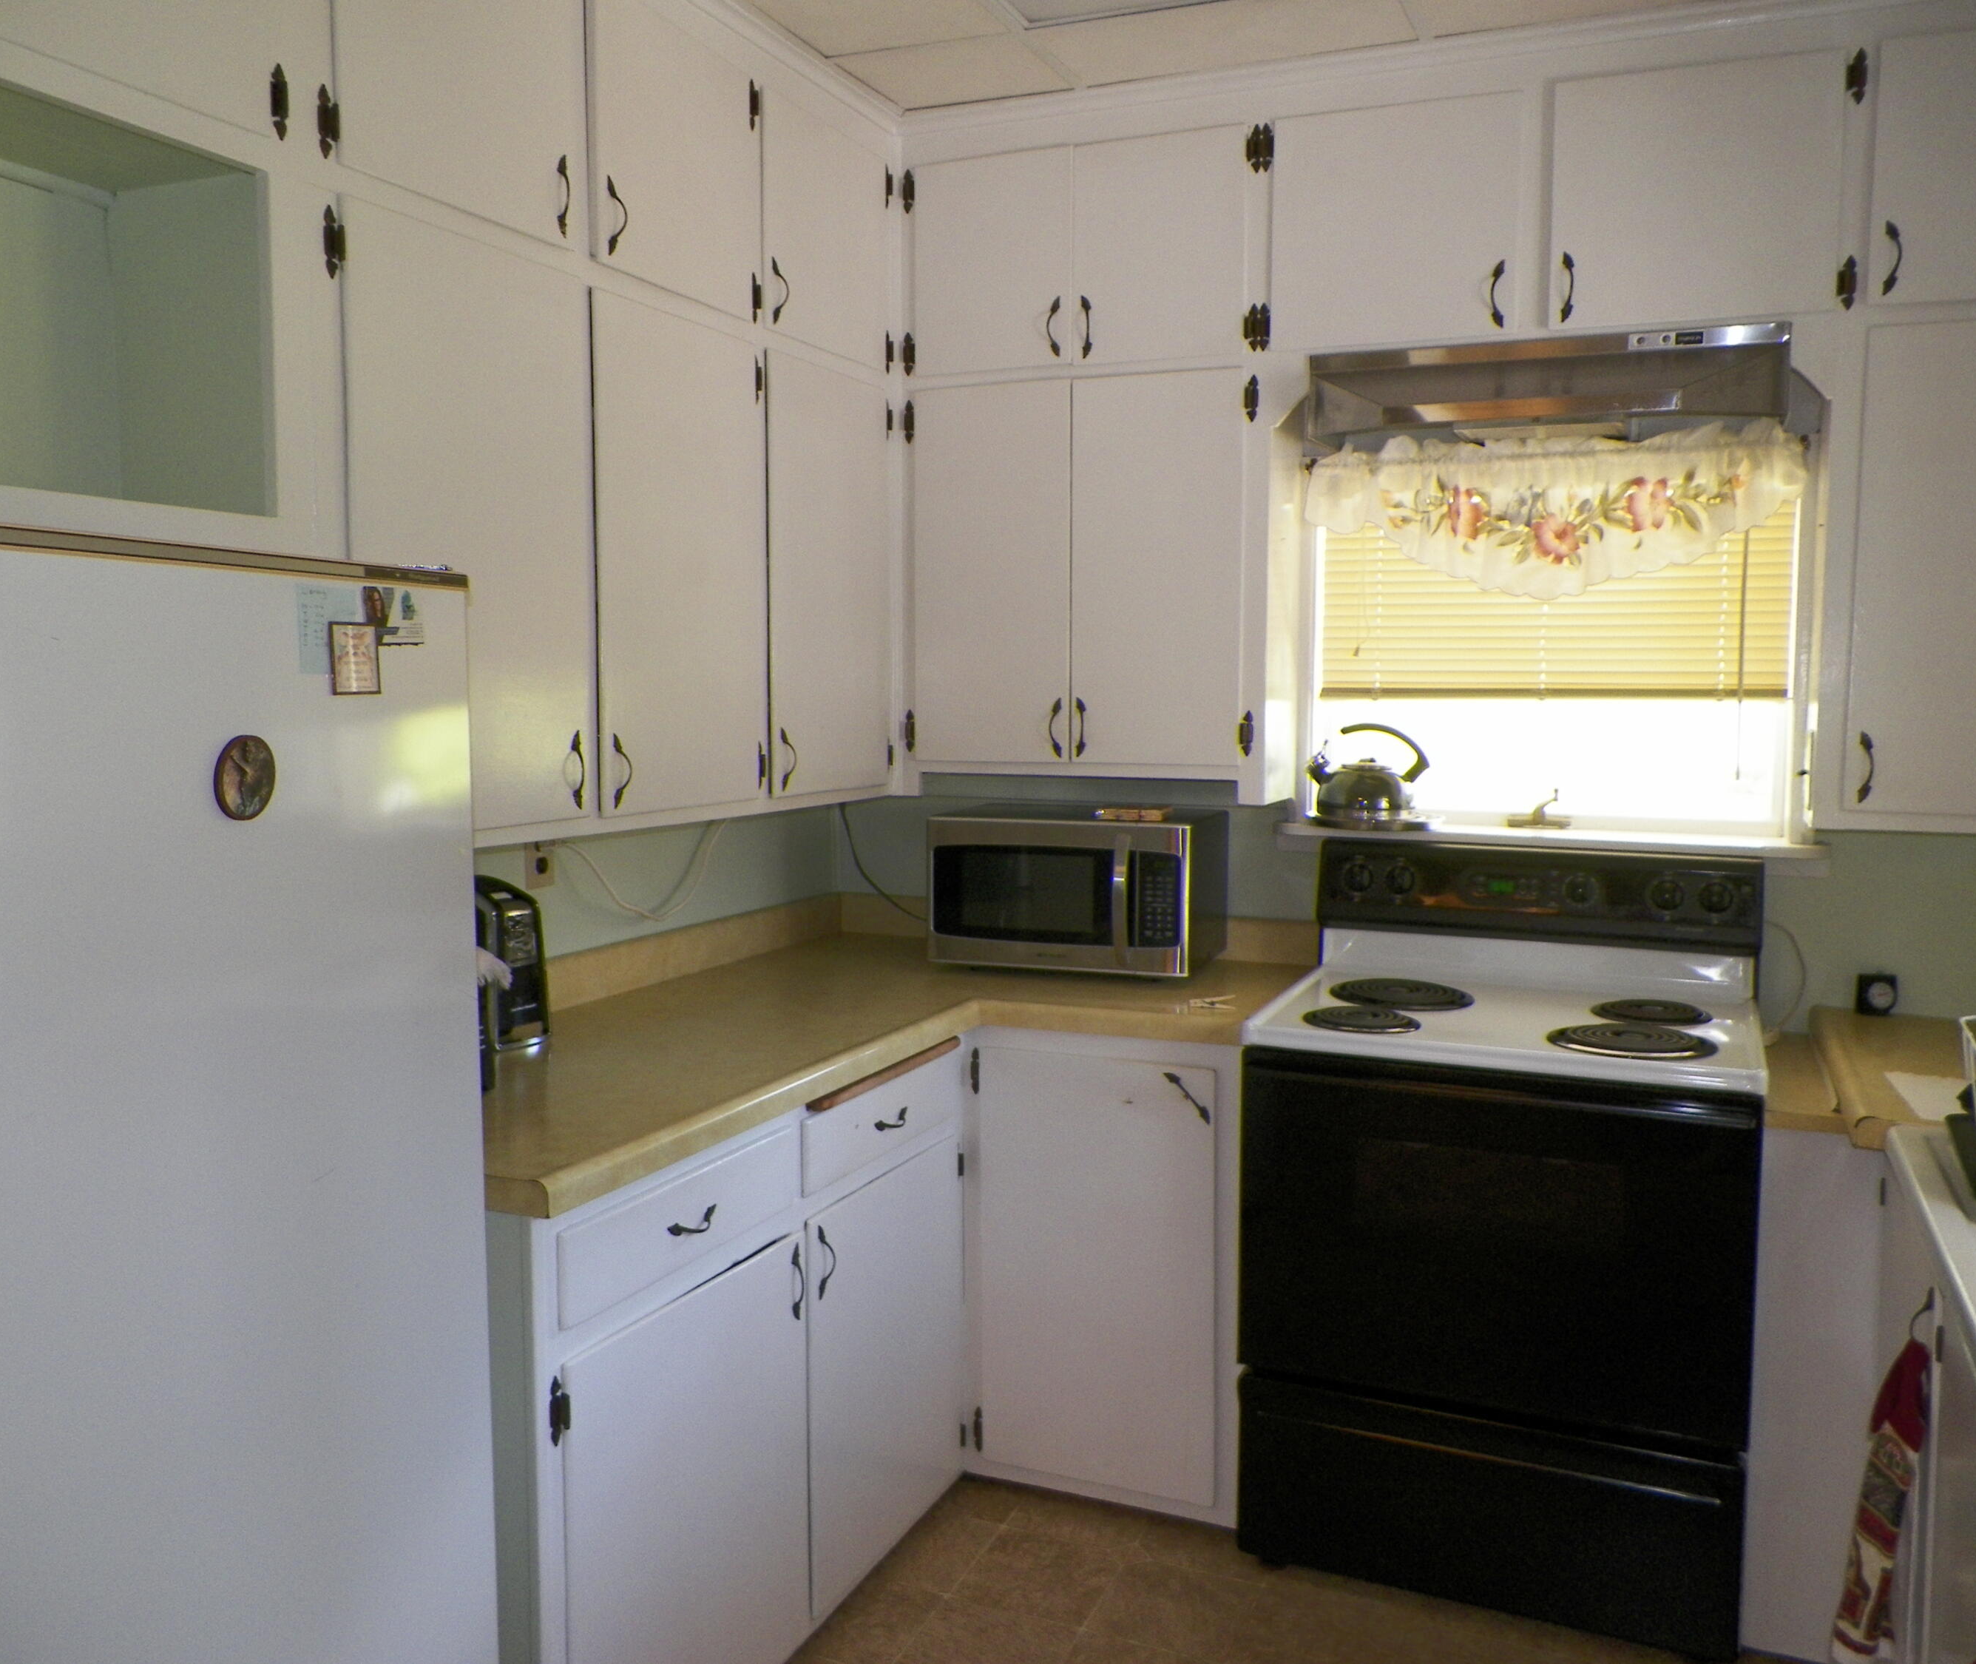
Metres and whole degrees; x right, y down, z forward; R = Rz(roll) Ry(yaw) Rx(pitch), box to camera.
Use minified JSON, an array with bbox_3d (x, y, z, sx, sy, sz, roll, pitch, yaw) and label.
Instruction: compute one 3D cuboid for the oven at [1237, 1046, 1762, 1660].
[{"bbox_3d":[0.872,0.772,2.724,0.760,0.870,0.625,3,6,25],"label":"oven"}]

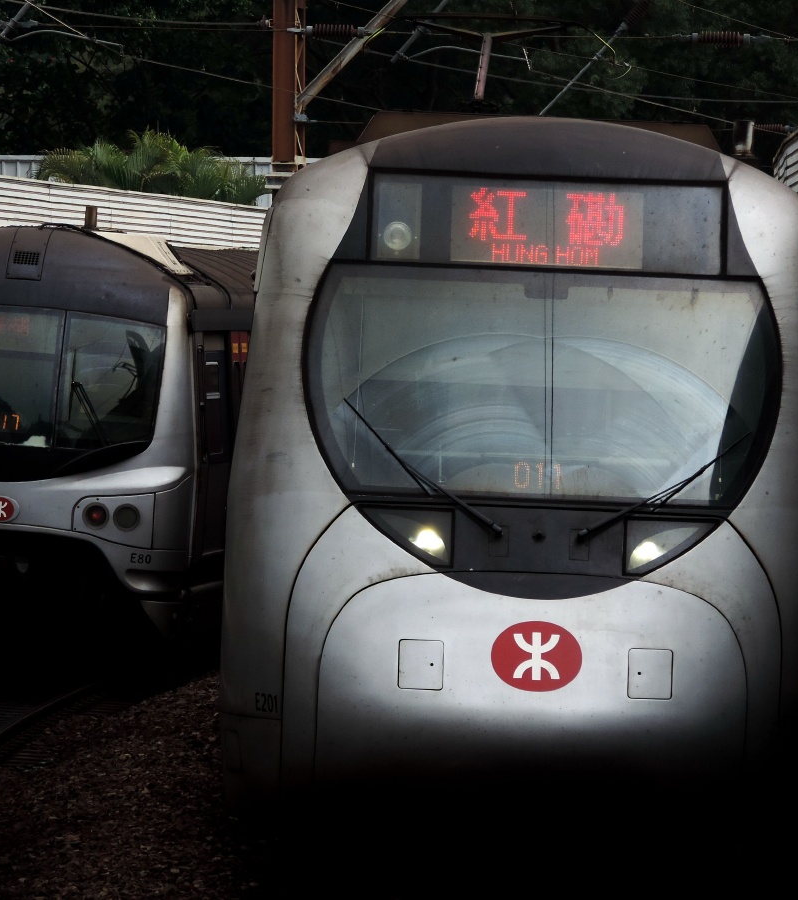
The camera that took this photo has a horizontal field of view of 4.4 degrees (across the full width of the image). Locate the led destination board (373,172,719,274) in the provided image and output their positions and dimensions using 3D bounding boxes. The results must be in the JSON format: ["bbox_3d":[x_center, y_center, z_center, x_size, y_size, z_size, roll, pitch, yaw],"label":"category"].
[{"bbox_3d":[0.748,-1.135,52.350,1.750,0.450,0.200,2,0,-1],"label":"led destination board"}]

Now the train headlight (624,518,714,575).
[{"bbox_3d":[1.346,0.485,51.750,0.460,0.280,0.200,2,0,-3],"label":"train headlight"}]

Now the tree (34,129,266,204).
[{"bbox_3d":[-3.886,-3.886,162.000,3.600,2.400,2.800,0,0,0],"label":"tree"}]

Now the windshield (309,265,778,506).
[{"bbox_3d":[0.723,-0.323,52.000,2.330,1.170,0.500,2,0,-1],"label":"windshield"}]

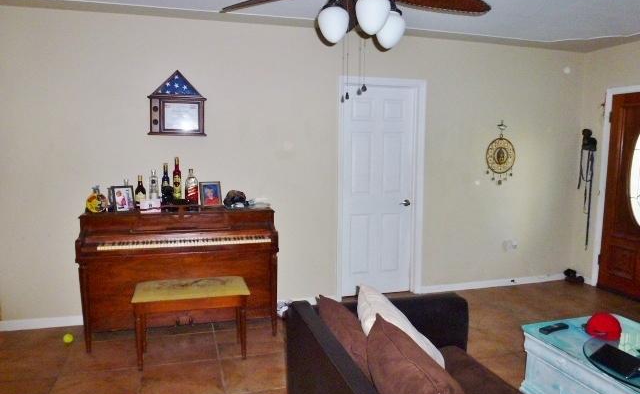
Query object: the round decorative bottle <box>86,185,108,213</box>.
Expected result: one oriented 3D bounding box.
[{"bbox_3d":[-1.733,0.019,3.603,0.157,0.215,0.090,-1,6,-16],"label":"round decorative bottle"}]

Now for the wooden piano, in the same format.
[{"bbox_3d":[-1.073,0.595,3.657,1.420,0.940,0.600,-2,7,-15],"label":"wooden piano"}]

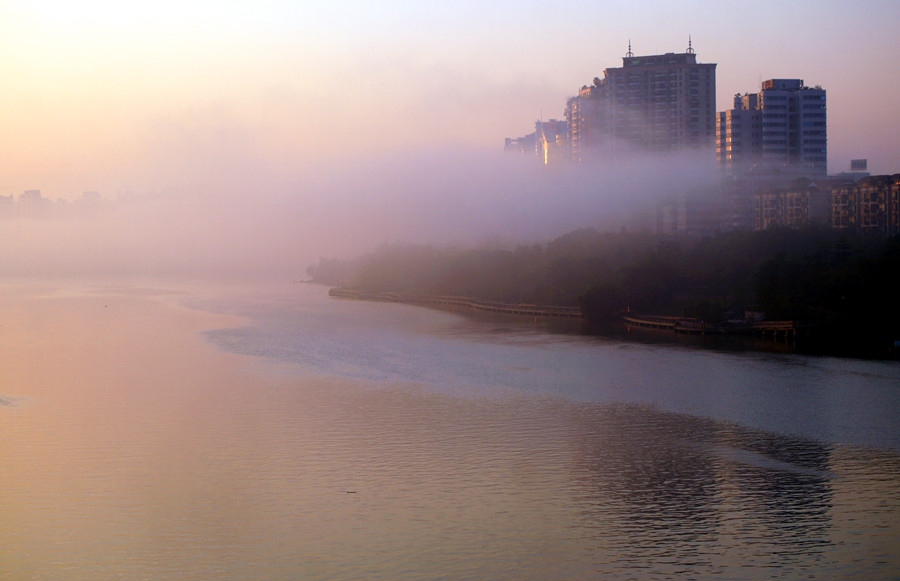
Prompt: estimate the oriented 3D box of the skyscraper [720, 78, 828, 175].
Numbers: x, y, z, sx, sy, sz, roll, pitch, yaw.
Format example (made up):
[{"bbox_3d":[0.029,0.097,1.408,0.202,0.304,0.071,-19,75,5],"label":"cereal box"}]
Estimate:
[{"bbox_3d":[108.200,-36.500,692.500,33.000,70.000,25.000,0,1,-5],"label":"skyscraper"}]

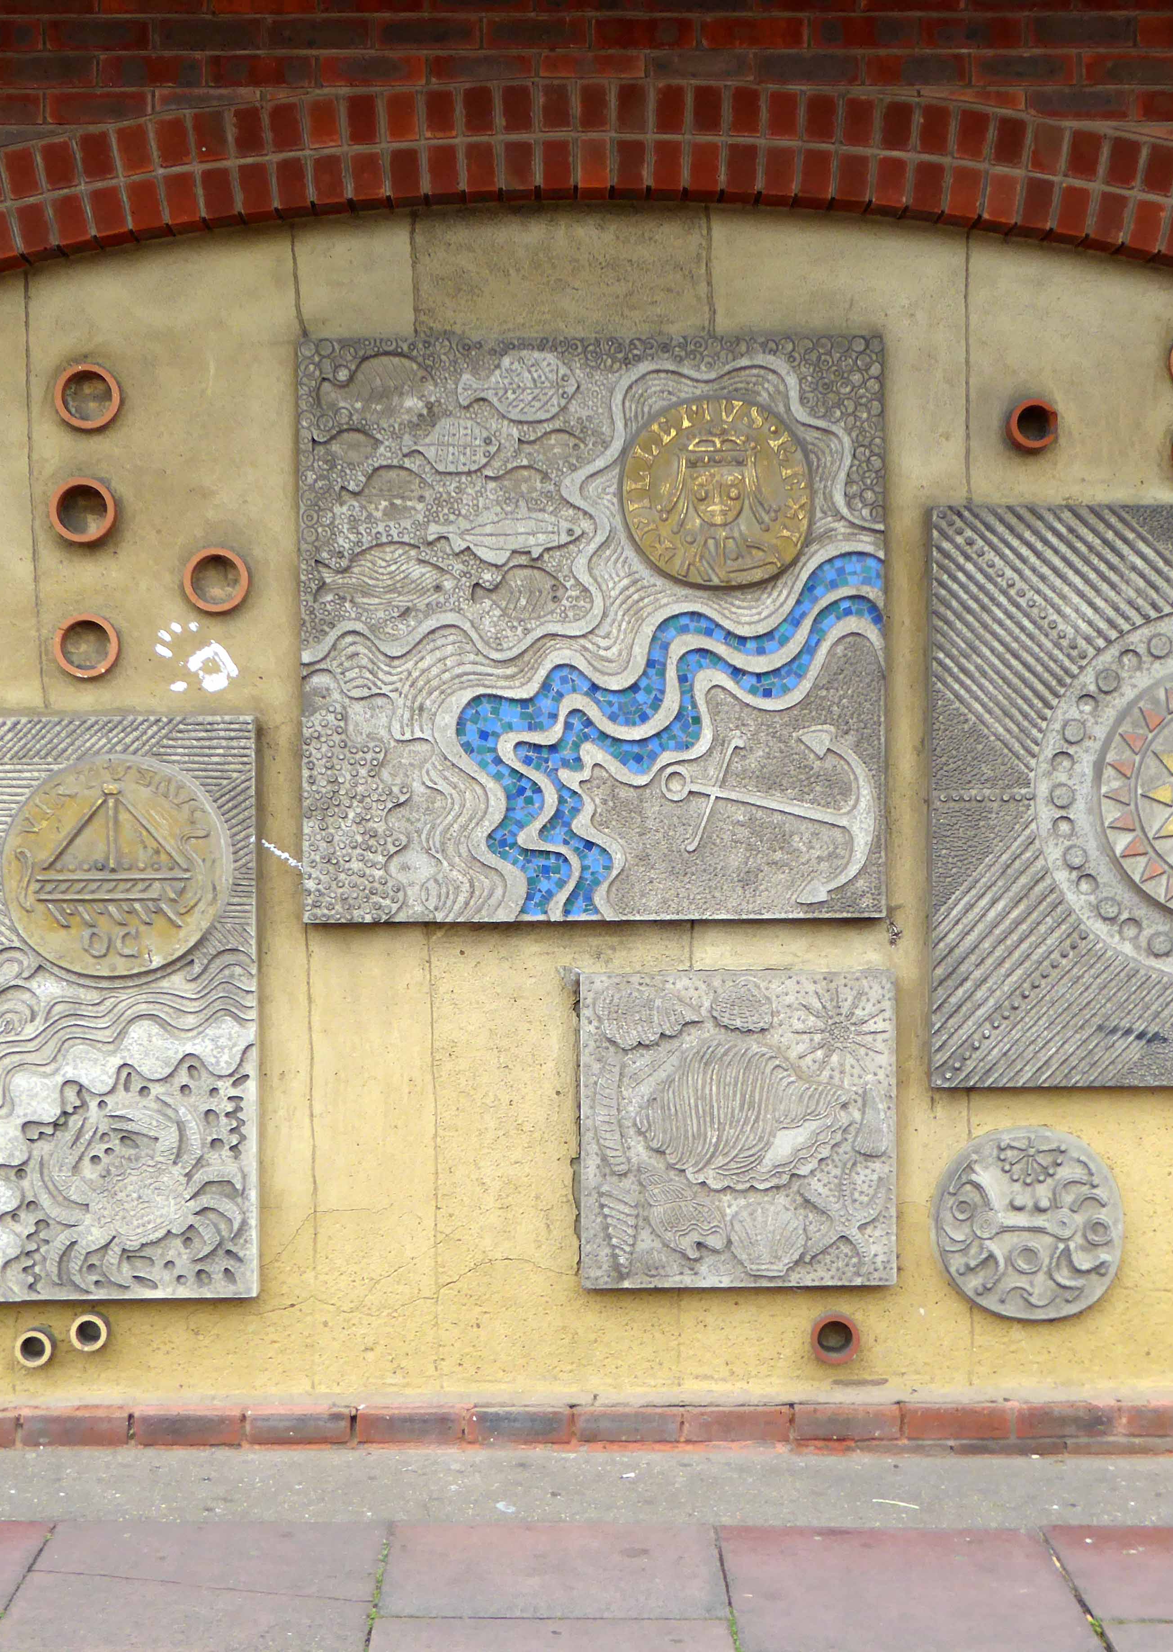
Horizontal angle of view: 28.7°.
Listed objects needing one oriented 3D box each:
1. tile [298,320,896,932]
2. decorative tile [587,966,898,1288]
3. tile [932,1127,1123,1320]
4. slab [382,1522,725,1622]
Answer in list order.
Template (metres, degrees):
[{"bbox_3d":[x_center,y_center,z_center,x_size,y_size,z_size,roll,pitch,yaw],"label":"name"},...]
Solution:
[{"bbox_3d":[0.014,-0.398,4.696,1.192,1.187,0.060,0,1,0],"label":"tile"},{"bbox_3d":[0.313,0.622,4.719,0.647,0.651,0.055,0,1,0],"label":"decorative tile"},{"bbox_3d":[0.909,0.820,4.729,0.382,0.390,0.060,0,1,0],"label":"tile"},{"bbox_3d":[-0.058,1.339,4.051,0.600,0.055,0.430,0,3,0],"label":"slab"}]

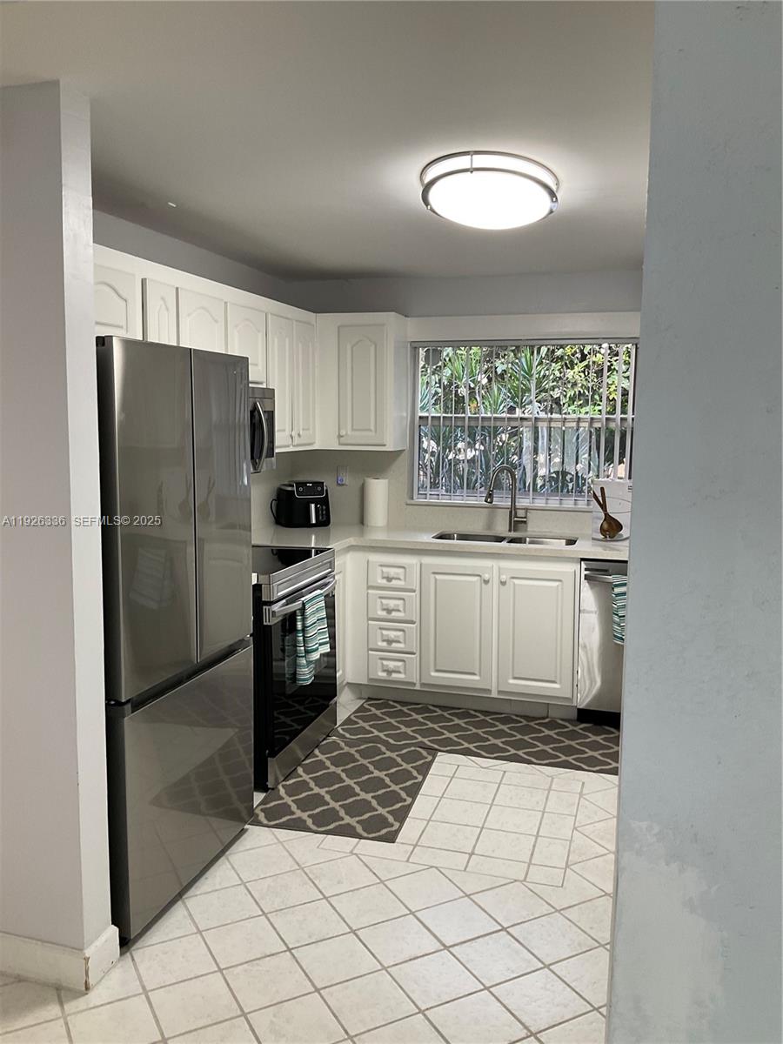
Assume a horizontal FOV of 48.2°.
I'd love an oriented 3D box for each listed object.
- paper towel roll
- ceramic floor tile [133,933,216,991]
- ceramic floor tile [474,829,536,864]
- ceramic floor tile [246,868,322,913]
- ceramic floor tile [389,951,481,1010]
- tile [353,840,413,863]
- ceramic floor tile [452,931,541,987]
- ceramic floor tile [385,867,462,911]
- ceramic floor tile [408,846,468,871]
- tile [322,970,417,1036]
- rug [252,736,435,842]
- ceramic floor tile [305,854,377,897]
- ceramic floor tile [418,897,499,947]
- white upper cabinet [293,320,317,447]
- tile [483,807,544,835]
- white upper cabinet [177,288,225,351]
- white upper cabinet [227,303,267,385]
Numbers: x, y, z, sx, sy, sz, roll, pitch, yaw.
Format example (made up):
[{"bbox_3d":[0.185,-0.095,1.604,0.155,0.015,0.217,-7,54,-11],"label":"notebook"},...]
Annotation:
[{"bbox_3d":[-0.089,-0.116,5.305,0.142,0.280,0.142,0,7,0],"label":"paper towel roll"},{"bbox_3d":[-0.623,1.271,2.525,0.202,0.010,0.202,-3,8,-28],"label":"ceramic floor tile"},{"bbox_3d":[0.419,1.190,3.213,0.201,0.010,0.201,3,7,16],"label":"ceramic floor tile"},{"bbox_3d":[-0.356,1.234,2.918,0.201,0.010,0.201,-3,8,-28],"label":"ceramic floor tile"},{"bbox_3d":[0.123,1.290,2.464,0.201,0.010,0.201,-3,8,-28],"label":"ceramic floor tile"},{"bbox_3d":[-0.032,1.195,3.176,0.204,0.010,0.117,2,7,17],"label":"tile"},{"bbox_3d":[0.304,1.270,2.544,0.201,0.010,0.201,-3,8,-28],"label":"ceramic floor tile"},{"bbox_3d":[0.109,1.227,2.910,0.203,0.010,0.203,-3,8,-28],"label":"ceramic floor tile"},{"bbox_3d":[0.173,1.200,3.114,0.201,0.010,0.120,3,7,16],"label":"ceramic floor tile"},{"bbox_3d":[-0.061,1.291,2.349,0.201,0.010,0.201,-3,8,-28],"label":"tile"},{"bbox_3d":[-0.167,1.122,3.758,0.600,0.012,0.920,2,7,14],"label":"rug"},{"bbox_3d":[-0.170,1.216,2.997,0.202,0.010,0.202,-3,8,-28],"label":"ceramic floor tile"},{"bbox_3d":[0.206,1.247,2.725,0.201,0.010,0.201,-3,8,-28],"label":"ceramic floor tile"},{"bbox_3d":[-0.617,-0.776,4.885,0.310,0.710,0.330,3,7,16],"label":"white upper cabinet"},{"bbox_3d":[0.478,1.168,3.414,0.204,0.010,0.204,2,7,17],"label":"tile"},{"bbox_3d":[-0.939,-0.786,3.720,0.310,0.385,0.421,2,7,16],"label":"white upper cabinet"},{"bbox_3d":[-0.821,-0.835,4.131,0.310,0.385,0.440,2,7,16],"label":"white upper cabinet"}]

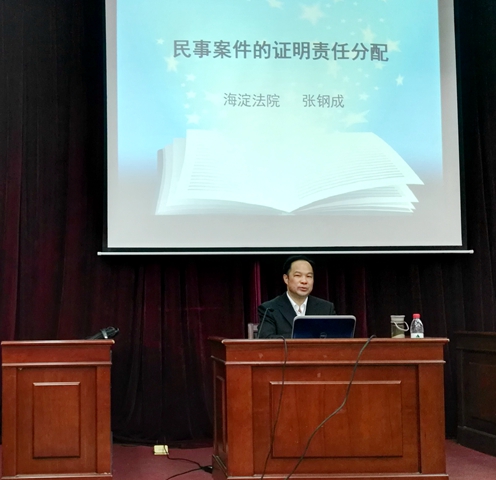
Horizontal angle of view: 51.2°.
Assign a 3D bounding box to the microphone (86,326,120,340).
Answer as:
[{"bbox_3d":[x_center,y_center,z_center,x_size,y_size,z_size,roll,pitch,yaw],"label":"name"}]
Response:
[{"bbox_3d":[-0.809,0.550,2.850,0.230,0.055,0.055,-24,-5,0],"label":"microphone"}]

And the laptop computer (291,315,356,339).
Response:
[{"bbox_3d":[0.406,0.545,2.975,0.360,0.250,0.326,0,-5,-11],"label":"laptop computer"}]

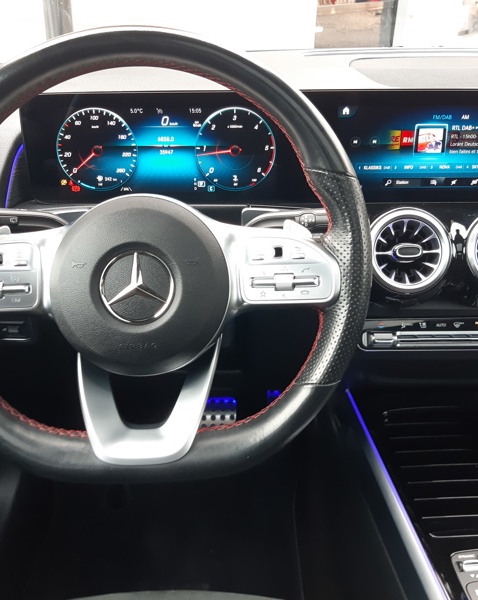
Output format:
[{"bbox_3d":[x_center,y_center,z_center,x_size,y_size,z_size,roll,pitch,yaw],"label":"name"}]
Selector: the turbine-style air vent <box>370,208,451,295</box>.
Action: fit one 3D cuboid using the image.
[{"bbox_3d":[0.188,-0.058,0.687,0.096,0.096,0.040,0,10,0],"label":"turbine-style air vent"}]

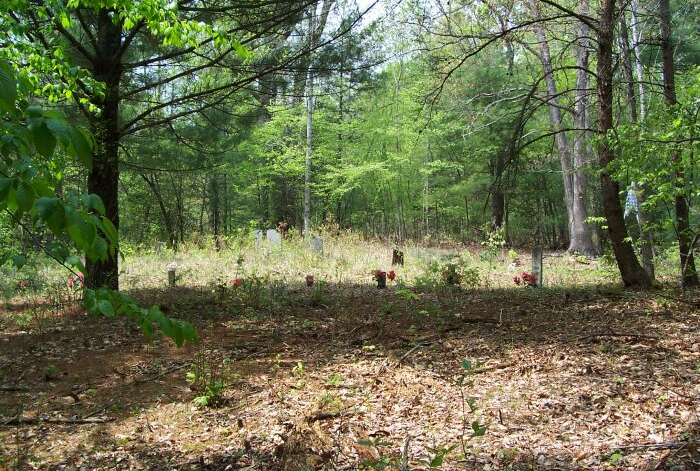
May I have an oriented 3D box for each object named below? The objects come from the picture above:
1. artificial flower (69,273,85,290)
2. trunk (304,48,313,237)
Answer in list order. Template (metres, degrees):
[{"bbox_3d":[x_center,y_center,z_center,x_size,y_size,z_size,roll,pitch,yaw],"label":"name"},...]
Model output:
[{"bbox_3d":[-5.410,0.910,14.800,0.310,0.310,0.270,0,1,0],"label":"artificial flower"},{"bbox_3d":[-1.711,-3.978,31.000,0.240,7.950,0.240,1,1,0],"label":"trunk"}]

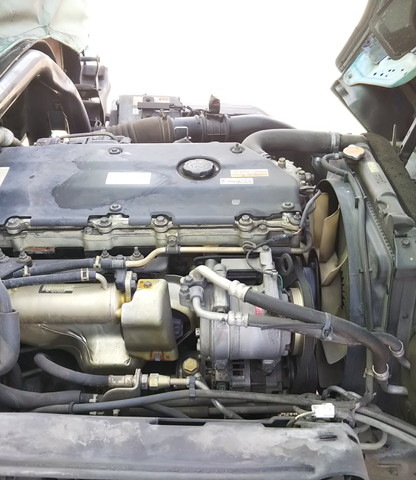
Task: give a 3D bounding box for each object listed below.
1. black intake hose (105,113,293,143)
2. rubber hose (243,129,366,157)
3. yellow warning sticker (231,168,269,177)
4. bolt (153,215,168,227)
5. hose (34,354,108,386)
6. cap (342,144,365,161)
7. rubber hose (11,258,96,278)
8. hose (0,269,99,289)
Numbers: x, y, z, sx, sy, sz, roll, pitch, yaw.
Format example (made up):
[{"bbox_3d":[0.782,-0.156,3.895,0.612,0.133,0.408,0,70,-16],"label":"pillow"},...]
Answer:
[{"bbox_3d":[-0.026,-0.296,1.500,0.500,0.095,0.100,0,33,0],"label":"black intake hose"},{"bbox_3d":[0.230,-0.240,1.350,0.295,0.056,0.065,0,33,0],"label":"rubber hose"},{"bbox_3d":[0.089,-0.142,1.180,0.080,0.002,0.022,0,38,0],"label":"yellow warning sticker"},{"bbox_3d":[-0.090,-0.037,1.050,0.026,0.017,0.026,0,33,0],"label":"bolt"},{"bbox_3d":[-0.259,0.249,1.060,0.148,0.031,0.030,17,34,0],"label":"hose"},{"bbox_3d":[0.349,-0.207,1.320,0.056,0.022,0.054,0,33,0],"label":"cap"},{"bbox_3d":[-0.289,0.054,1.050,0.162,0.020,0.020,-7,33,0],"label":"rubber hose"},{"bbox_3d":[-0.294,0.075,1.030,0.178,0.020,0.020,-5,33,0],"label":"hose"}]

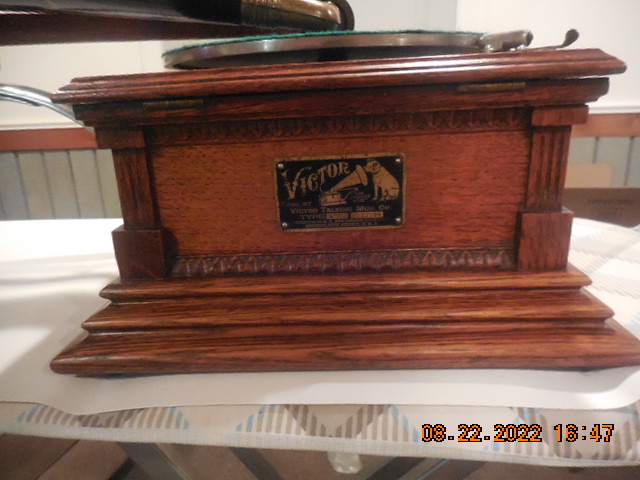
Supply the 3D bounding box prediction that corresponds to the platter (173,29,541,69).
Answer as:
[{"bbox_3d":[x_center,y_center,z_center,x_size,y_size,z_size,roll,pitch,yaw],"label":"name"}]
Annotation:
[{"bbox_3d":[0.004,-0.182,0.469,0.304,0.011,0.304,-2,16,4],"label":"platter"}]

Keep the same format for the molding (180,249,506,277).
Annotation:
[{"bbox_3d":[0.014,0.017,0.355,0.269,0.017,0.007,-2,16,4],"label":"molding"}]

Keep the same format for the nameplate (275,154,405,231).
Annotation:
[{"bbox_3d":[0.015,-0.034,0.343,0.094,0.054,0.003,-2,16,4],"label":"nameplate"}]

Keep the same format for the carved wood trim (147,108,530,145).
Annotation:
[{"bbox_3d":[0.009,-0.080,0.327,0.269,0.015,0.007,-2,16,4],"label":"carved wood trim"}]

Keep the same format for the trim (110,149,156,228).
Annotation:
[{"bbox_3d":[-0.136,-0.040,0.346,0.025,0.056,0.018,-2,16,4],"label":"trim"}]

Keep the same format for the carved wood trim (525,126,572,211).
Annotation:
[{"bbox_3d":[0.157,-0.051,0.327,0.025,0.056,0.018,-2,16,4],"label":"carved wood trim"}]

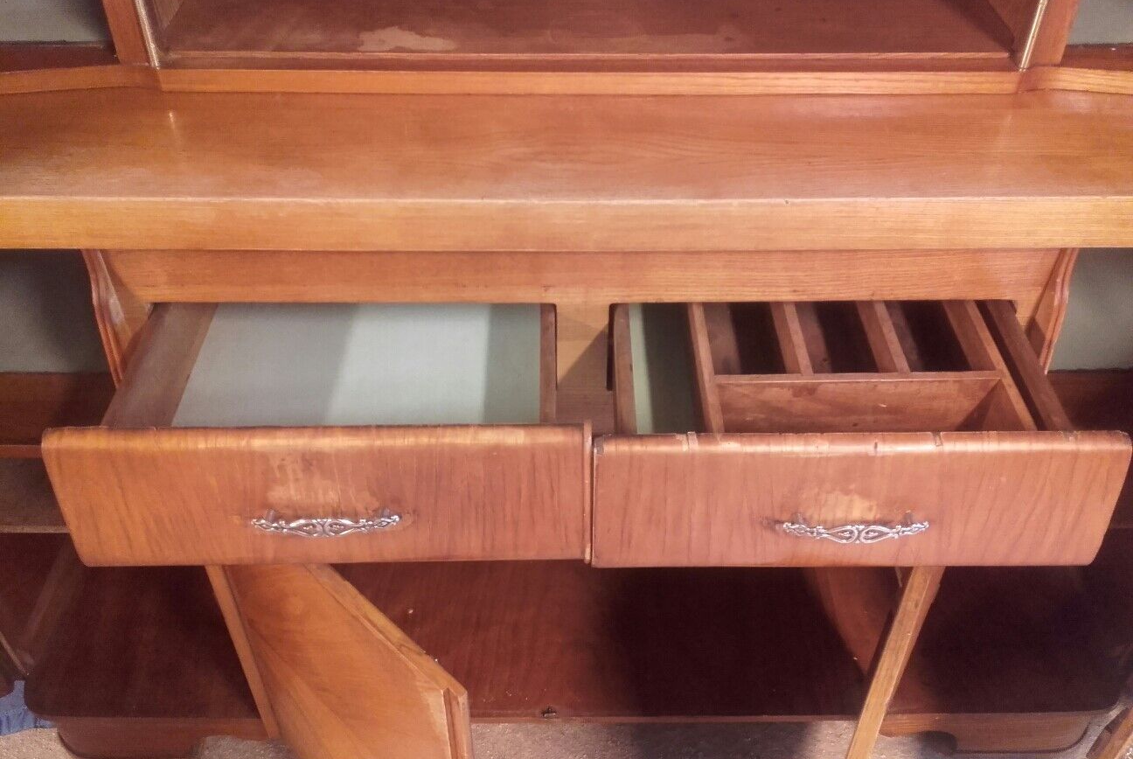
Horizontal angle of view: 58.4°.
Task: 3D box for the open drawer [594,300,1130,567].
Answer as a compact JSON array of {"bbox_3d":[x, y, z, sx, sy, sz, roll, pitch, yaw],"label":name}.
[{"bbox_3d":[0.235,-0.027,0.986,0.430,0.118,0.430,0,41,0],"label":"open drawer"}]

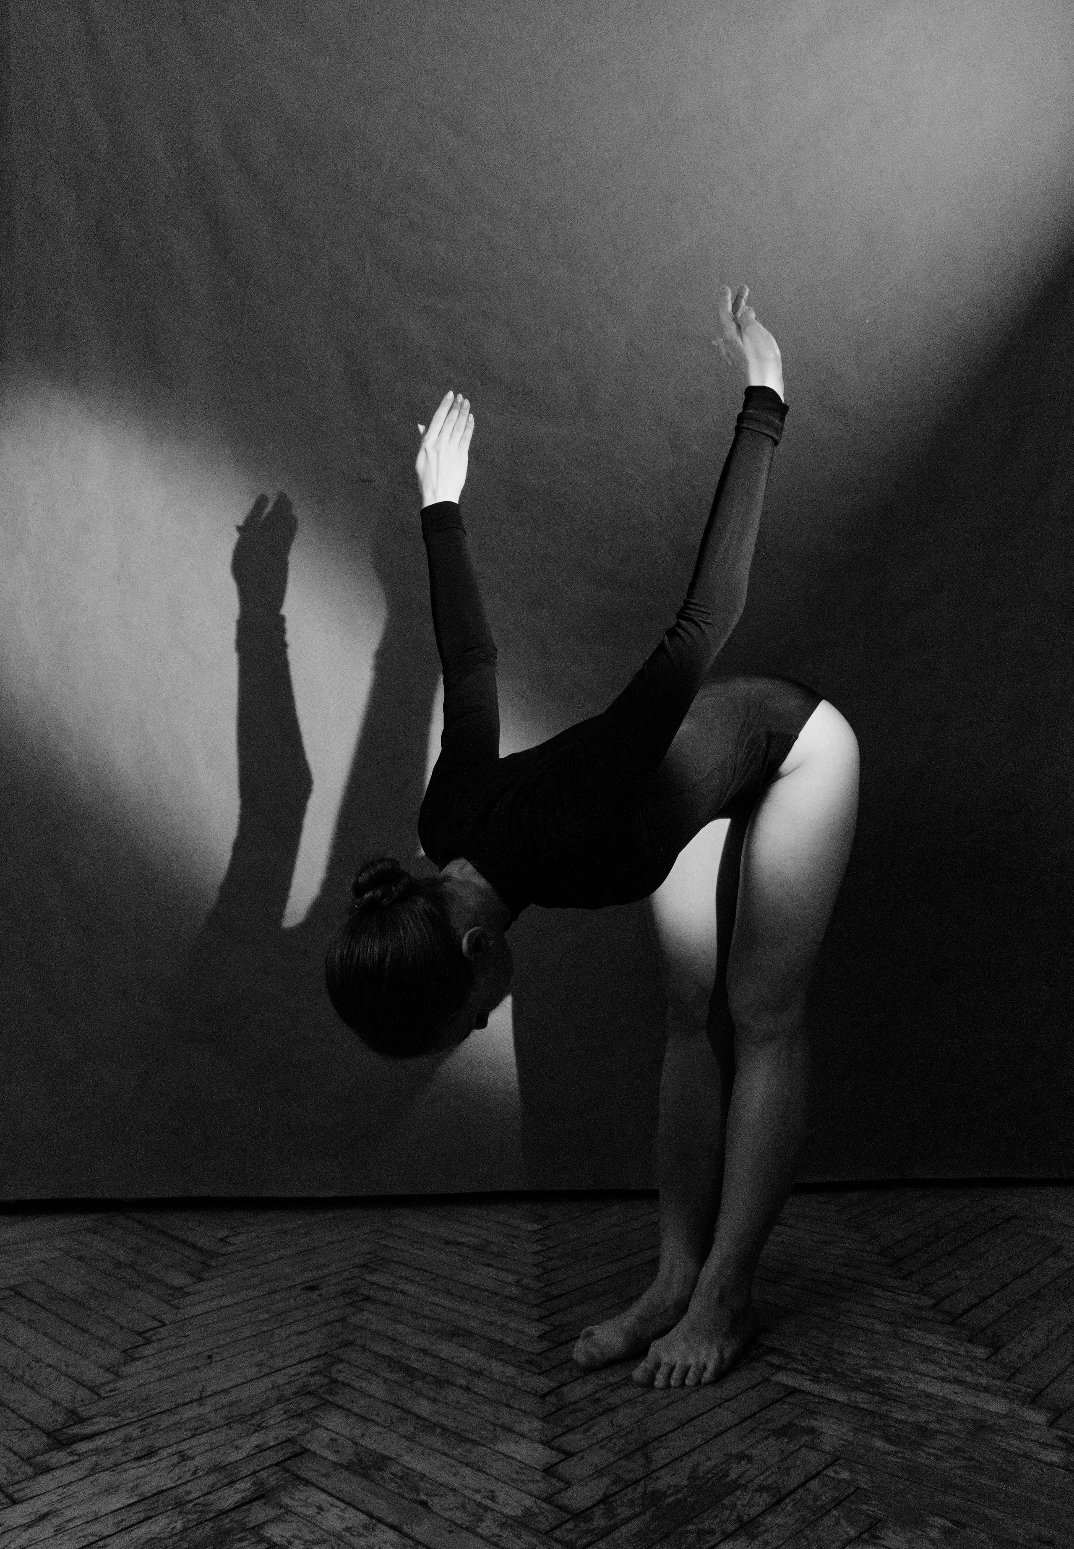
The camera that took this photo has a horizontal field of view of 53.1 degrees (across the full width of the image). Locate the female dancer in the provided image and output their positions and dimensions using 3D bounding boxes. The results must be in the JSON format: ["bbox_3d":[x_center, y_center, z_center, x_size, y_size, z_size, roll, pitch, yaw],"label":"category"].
[{"bbox_3d":[0.150,0.100,1.480,0.810,1.470,0.720,5,-8,-33],"label":"female dancer"}]

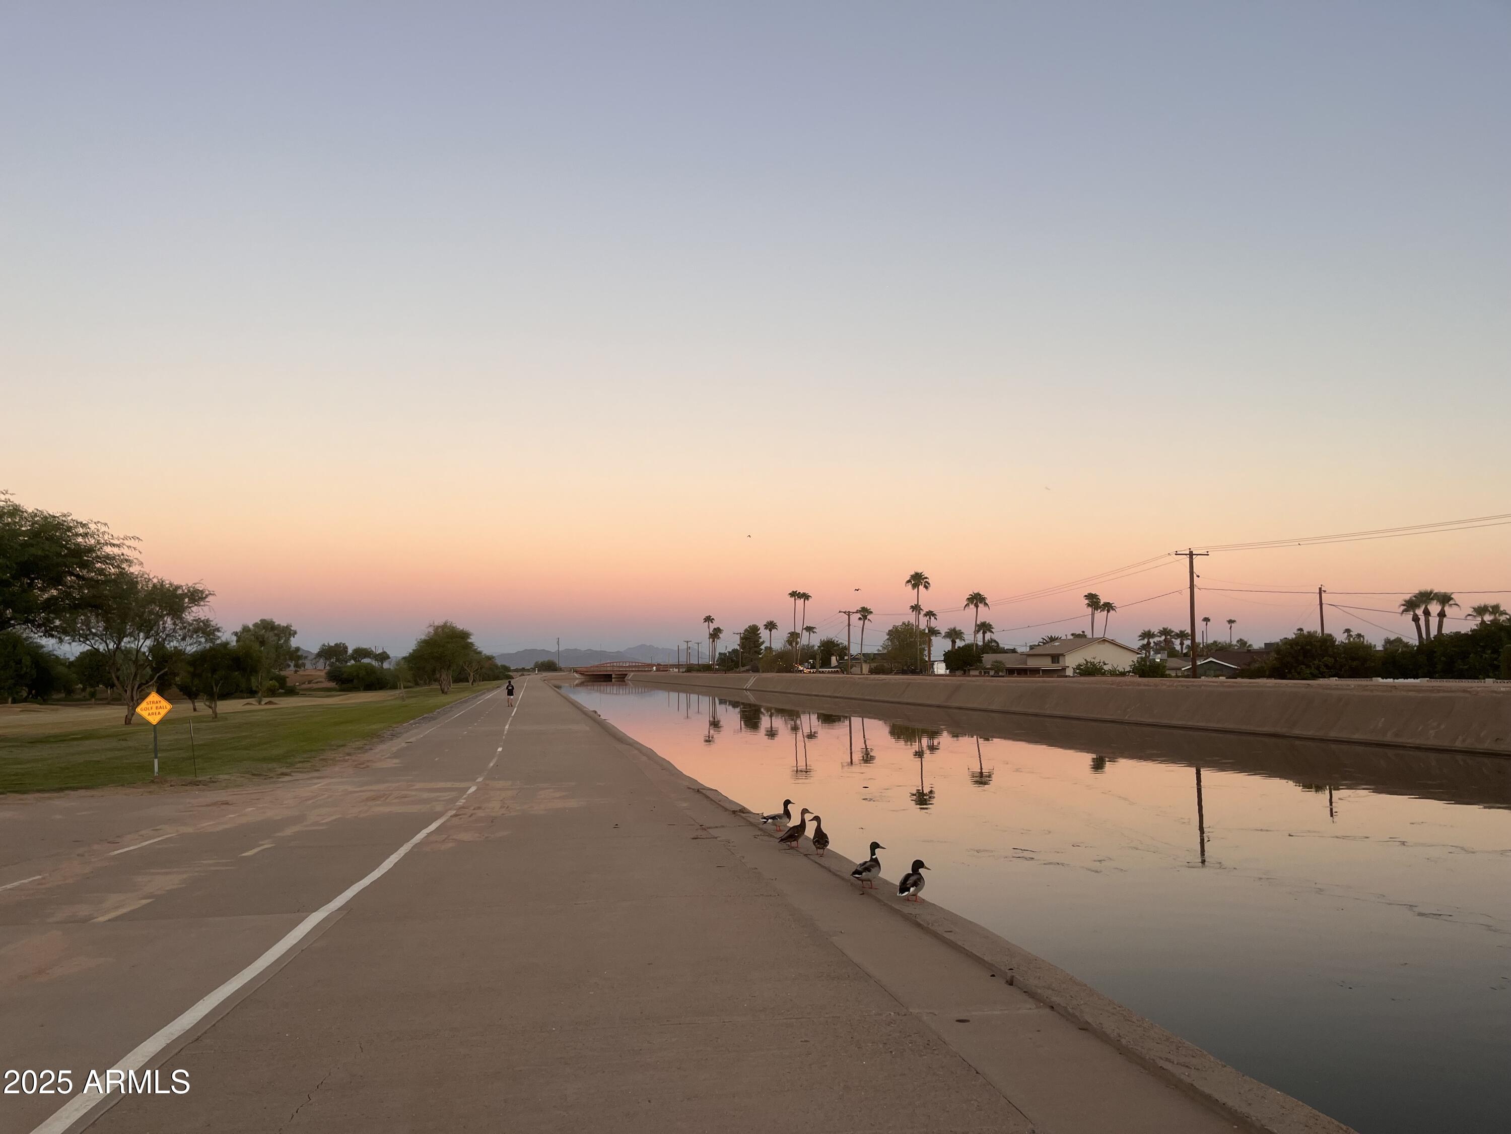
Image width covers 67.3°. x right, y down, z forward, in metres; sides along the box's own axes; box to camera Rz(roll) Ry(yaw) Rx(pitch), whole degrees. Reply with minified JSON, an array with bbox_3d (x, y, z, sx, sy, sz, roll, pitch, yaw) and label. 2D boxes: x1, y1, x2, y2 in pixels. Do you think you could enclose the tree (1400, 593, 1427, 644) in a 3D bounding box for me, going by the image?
[{"bbox_3d":[61.439,6.952,105.593,2.300,8.979,2.300,-3,-6,30],"label":"tree"}]

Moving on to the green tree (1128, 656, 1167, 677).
[{"bbox_3d":[29.406,8.113,84.869,2.900,2.888,2.700,-2,-6,19],"label":"green tree"}]

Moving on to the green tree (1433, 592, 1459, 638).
[{"bbox_3d":[64.472,6.831,105.584,2.300,9.180,2.300,-3,-6,31],"label":"green tree"}]

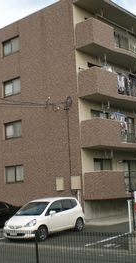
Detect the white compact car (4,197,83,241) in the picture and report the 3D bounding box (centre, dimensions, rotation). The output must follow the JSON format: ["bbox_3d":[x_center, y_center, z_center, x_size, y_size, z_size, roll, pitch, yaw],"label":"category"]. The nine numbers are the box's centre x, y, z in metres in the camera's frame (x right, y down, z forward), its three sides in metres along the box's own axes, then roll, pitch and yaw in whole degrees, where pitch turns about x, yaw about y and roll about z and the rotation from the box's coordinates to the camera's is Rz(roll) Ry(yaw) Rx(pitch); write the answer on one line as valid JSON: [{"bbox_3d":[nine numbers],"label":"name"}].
[{"bbox_3d":[-0.939,3.727,16.544,1.680,1.525,3.830,-10,-9,38],"label":"white compact car"}]

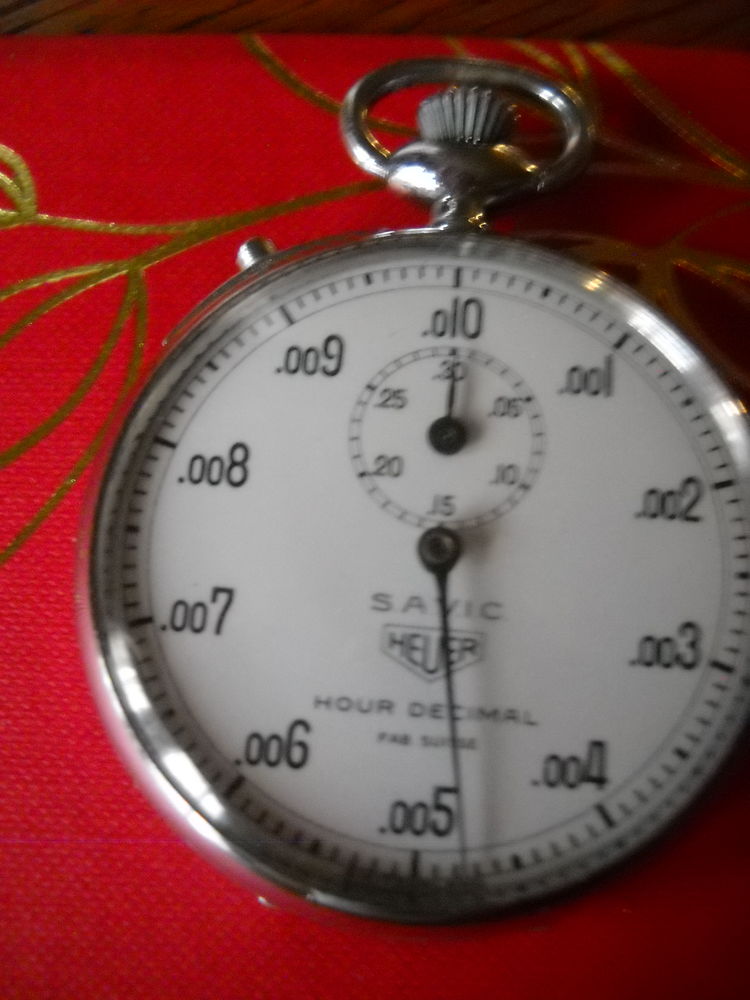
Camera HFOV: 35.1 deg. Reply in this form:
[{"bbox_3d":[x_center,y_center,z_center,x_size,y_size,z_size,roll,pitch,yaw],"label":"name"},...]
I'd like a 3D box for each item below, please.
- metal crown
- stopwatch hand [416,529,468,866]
[{"bbox_3d":[0.008,-0.030,0.100,0.008,0.008,0.006,4,76,2],"label":"metal crown"},{"bbox_3d":[0.005,0.013,0.083,0.003,0.001,0.024,-4,76,0],"label":"stopwatch hand"}]

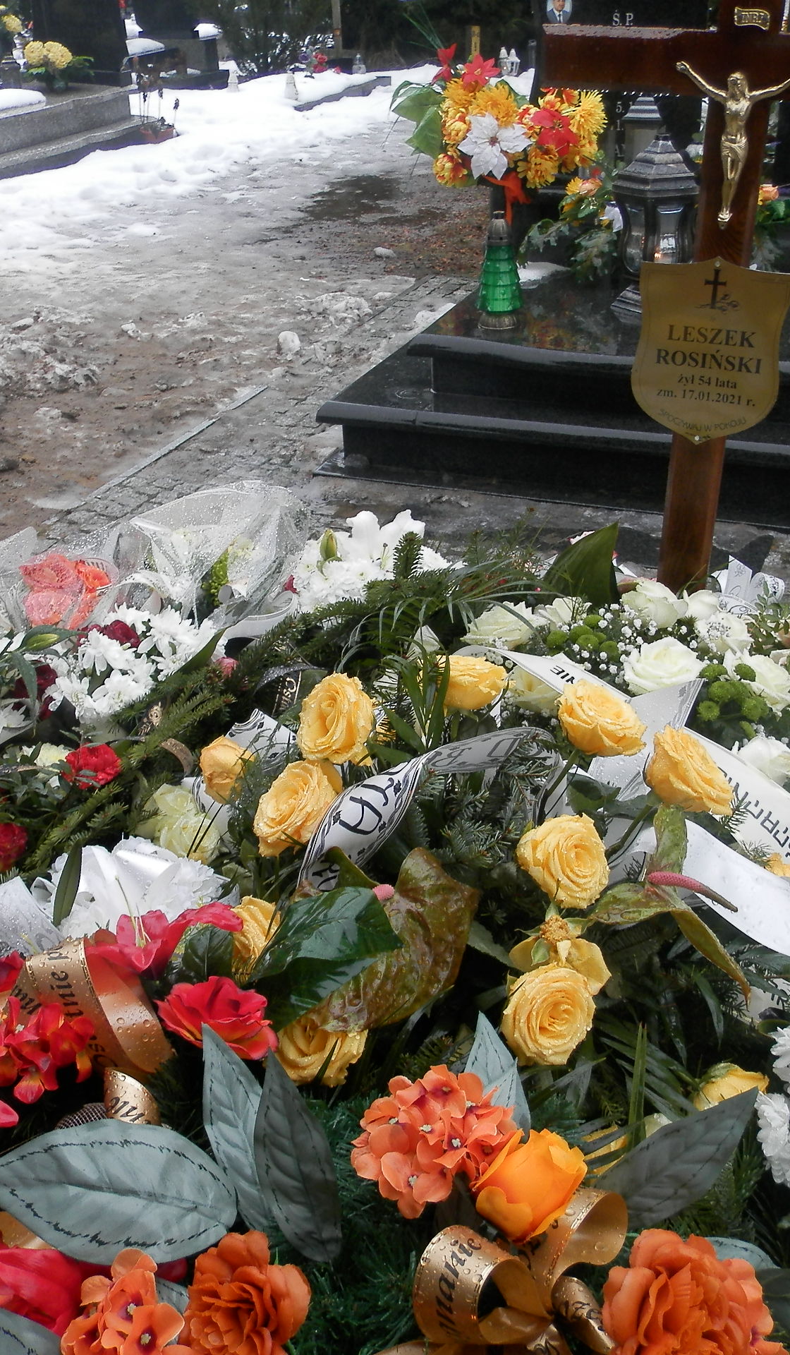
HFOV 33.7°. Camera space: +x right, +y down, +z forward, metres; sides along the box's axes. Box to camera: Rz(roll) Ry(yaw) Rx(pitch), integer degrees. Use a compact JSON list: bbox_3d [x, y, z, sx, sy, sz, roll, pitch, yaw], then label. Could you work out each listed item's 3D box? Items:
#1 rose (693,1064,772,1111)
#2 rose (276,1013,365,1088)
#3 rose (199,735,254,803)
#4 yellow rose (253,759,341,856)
[{"bbox_3d":[0.263,0.326,1.020,0.070,0.060,0.070,28,55,1],"label":"rose"},{"bbox_3d":[-0.065,0.323,1.140,0.080,0.062,0.078,4,54,10],"label":"rose"},{"bbox_3d":[-0.181,0.098,1.400,0.064,0.068,0.064,-9,32,-8],"label":"rose"},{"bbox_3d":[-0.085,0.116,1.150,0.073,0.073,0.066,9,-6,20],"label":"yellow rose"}]

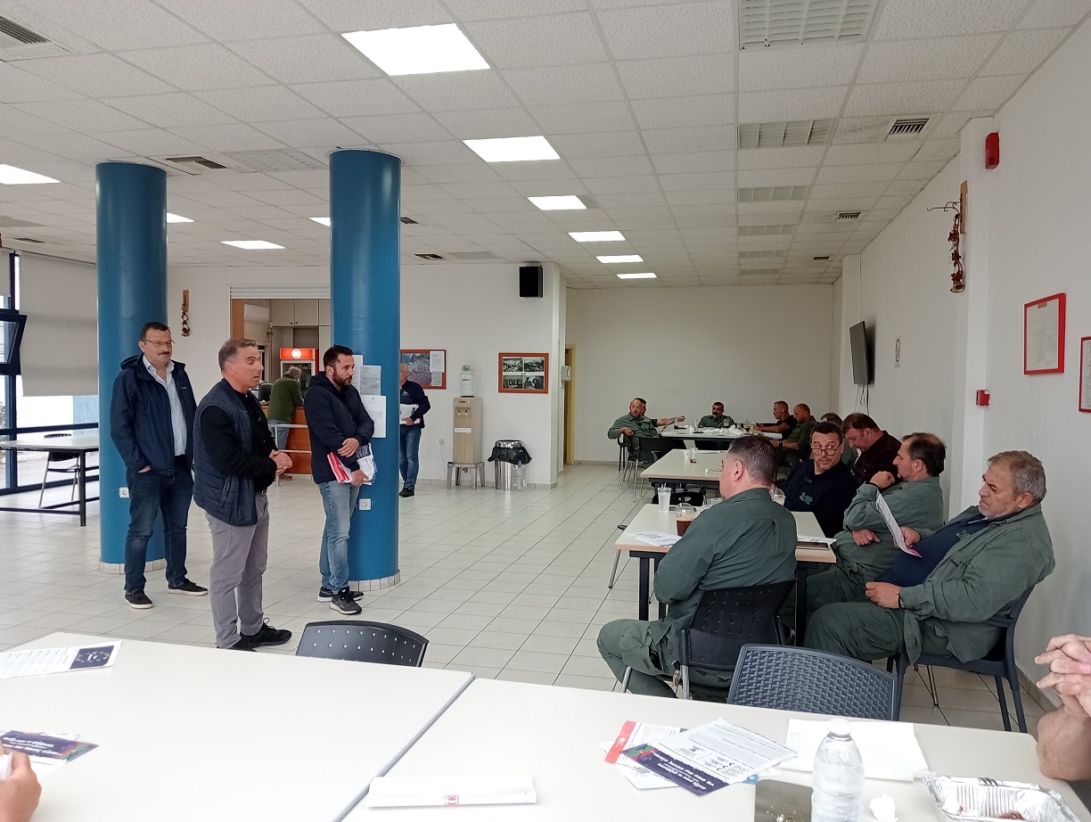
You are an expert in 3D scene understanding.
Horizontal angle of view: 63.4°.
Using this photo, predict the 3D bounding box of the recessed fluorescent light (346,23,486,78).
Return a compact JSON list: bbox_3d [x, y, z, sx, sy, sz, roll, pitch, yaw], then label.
[{"bbox_3d":[-0.607,-1.770,4.287,0.600,0.060,0.600,1,2,12],"label":"recessed fluorescent light"}]

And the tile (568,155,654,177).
[{"bbox_3d":[0.493,-1.805,6.496,0.595,0.022,0.595,1,2,12],"label":"tile"}]

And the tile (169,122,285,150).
[{"bbox_3d":[-2.119,-1.835,5.941,0.600,0.025,0.600,1,2,12],"label":"tile"}]

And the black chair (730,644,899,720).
[{"bbox_3d":[0.484,0.978,1.871,0.480,0.820,0.530,2,2,36],"label":"black chair"}]

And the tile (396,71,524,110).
[{"bbox_3d":[-0.480,-1.759,4.868,0.595,0.022,0.595,1,2,12],"label":"tile"}]

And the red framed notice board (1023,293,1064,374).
[{"bbox_3d":[2.405,-0.357,4.263,0.025,0.360,0.520,1,2,12],"label":"red framed notice board"}]

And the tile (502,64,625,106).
[{"bbox_3d":[0.106,-1.752,4.739,0.595,0.022,0.595,1,2,12],"label":"tile"}]

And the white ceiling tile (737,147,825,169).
[{"bbox_3d":[1.665,-1.790,6.239,0.595,0.022,0.595,1,2,12],"label":"white ceiling tile"}]

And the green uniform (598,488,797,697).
[{"bbox_3d":[0.560,0.792,3.220,0.570,1.020,0.680,-1,3,-37],"label":"green uniform"}]

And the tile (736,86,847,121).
[{"bbox_3d":[1.415,-1.770,5.106,0.600,0.020,0.600,1,2,12],"label":"tile"}]

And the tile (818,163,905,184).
[{"bbox_3d":[2.379,-1.800,6.696,0.595,0.022,0.595,1,2,12],"label":"tile"}]

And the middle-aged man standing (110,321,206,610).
[{"bbox_3d":[-2.575,0.331,5.838,0.420,1.830,0.580,2,2,40],"label":"middle-aged man standing"}]

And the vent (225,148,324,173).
[{"bbox_3d":[-1.977,-1.832,6.444,0.600,0.030,0.600,1,2,12],"label":"vent"}]

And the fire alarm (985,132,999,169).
[{"bbox_3d":[2.561,-1.478,5.066,0.055,0.195,0.095,1,2,12],"label":"fire alarm"}]

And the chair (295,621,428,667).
[{"bbox_3d":[-0.555,0.985,2.130,0.470,0.800,0.530,1,2,21],"label":"chair"}]

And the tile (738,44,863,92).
[{"bbox_3d":[1.283,-1.749,4.504,0.600,0.020,0.600,1,2,12],"label":"tile"}]

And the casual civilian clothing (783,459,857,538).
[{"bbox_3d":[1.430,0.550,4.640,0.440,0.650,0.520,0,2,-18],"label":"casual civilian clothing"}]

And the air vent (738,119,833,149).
[{"bbox_3d":[1.538,-1.783,5.668,0.600,0.030,0.600,1,2,12],"label":"air vent"}]

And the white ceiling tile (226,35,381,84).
[{"bbox_3d":[-1.204,-1.784,4.482,0.600,0.025,0.600,1,2,12],"label":"white ceiling tile"}]

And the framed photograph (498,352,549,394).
[{"bbox_3d":[-0.296,-0.507,11.938,0.700,0.550,0.030,1,2,12],"label":"framed photograph"}]

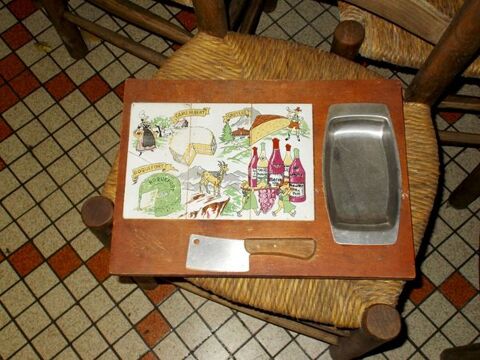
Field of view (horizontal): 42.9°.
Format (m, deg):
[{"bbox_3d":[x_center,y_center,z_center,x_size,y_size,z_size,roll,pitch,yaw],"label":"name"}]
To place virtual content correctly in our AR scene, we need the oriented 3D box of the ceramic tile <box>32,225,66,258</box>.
[{"bbox_3d":[-0.368,0.120,1.183,0.049,0.009,0.049,-39,75,-11],"label":"ceramic tile"}]

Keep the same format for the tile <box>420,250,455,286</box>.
[{"bbox_3d":[0.377,0.172,1.175,0.049,0.008,0.049,-39,75,-11],"label":"tile"}]

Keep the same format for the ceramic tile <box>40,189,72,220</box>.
[{"bbox_3d":[-0.362,0.050,1.206,0.049,0.009,0.049,-39,75,-11],"label":"ceramic tile"}]

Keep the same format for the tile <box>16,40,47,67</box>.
[{"bbox_3d":[-0.448,-0.271,1.316,0.049,0.009,0.049,-39,75,-11],"label":"tile"}]

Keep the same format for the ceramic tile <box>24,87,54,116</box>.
[{"bbox_3d":[-0.420,-0.165,1.280,0.049,0.009,0.049,-39,75,-11],"label":"ceramic tile"}]

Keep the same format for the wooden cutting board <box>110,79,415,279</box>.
[{"bbox_3d":[0.027,-0.007,0.755,0.355,0.018,0.253,0,72,2],"label":"wooden cutting board"}]

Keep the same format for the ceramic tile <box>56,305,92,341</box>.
[{"bbox_3d":[-0.360,0.310,1.325,0.057,0.008,0.057,-39,75,-11],"label":"ceramic tile"}]

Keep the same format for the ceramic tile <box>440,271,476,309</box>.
[{"bbox_3d":[0.423,0.215,1.191,0.051,0.008,0.051,-39,74,-11],"label":"ceramic tile"}]

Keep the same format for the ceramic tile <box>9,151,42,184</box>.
[{"bbox_3d":[-0.441,-0.025,1.262,0.049,0.008,0.049,-39,75,-11],"label":"ceramic tile"}]

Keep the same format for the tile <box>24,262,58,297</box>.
[{"bbox_3d":[-0.375,0.190,1.159,0.049,0.009,0.049,-39,75,-11],"label":"tile"}]

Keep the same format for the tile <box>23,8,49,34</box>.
[{"bbox_3d":[-0.443,-0.342,1.340,0.049,0.009,0.049,-39,75,-11],"label":"tile"}]

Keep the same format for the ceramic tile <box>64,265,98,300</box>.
[{"bbox_3d":[-0.316,0.204,1.214,0.051,0.008,0.051,-39,74,-11],"label":"ceramic tile"}]

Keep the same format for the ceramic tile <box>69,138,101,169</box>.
[{"bbox_3d":[-0.316,-0.052,1.240,0.049,0.009,0.049,-39,75,-11],"label":"ceramic tile"}]

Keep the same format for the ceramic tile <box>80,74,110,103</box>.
[{"bbox_3d":[-0.322,-0.201,1.355,0.051,0.008,0.051,-39,74,-11],"label":"ceramic tile"}]

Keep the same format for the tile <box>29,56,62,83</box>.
[{"bbox_3d":[-0.424,-0.239,1.335,0.049,0.008,0.049,-39,75,-11],"label":"tile"}]

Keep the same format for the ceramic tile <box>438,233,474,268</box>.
[{"bbox_3d":[0.418,0.139,1.186,0.049,0.008,0.049,-39,75,-11],"label":"ceramic tile"}]

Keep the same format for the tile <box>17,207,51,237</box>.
[{"bbox_3d":[-0.423,0.087,1.257,0.051,0.008,0.051,-39,74,-11],"label":"tile"}]

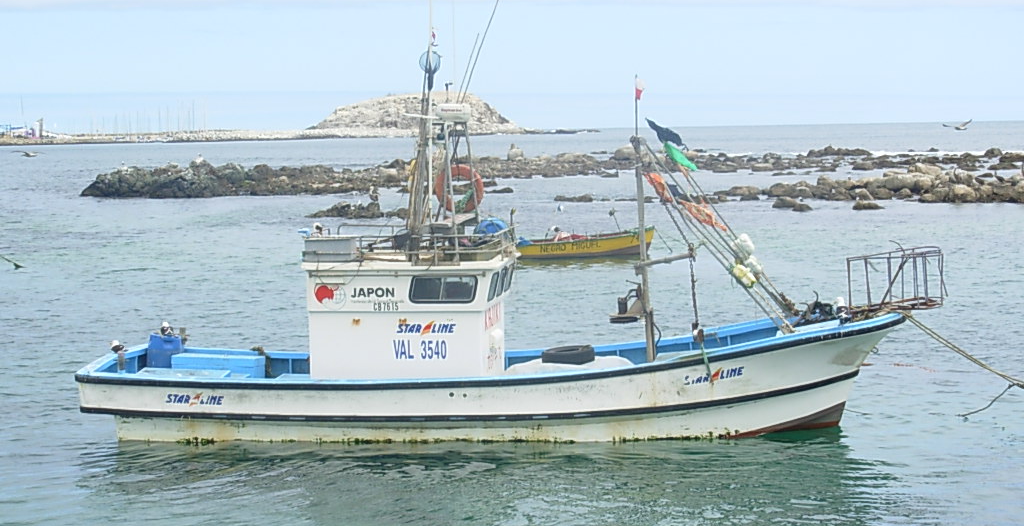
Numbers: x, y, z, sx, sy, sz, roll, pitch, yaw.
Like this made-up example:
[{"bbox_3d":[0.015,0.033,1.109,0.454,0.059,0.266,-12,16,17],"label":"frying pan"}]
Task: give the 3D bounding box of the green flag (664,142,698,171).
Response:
[{"bbox_3d":[2.374,-1.493,31.500,0.460,0.410,0.150,-1,3,0],"label":"green flag"}]

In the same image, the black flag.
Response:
[{"bbox_3d":[2.143,-1.820,31.600,0.540,0.440,0.150,-1,3,0],"label":"black flag"}]

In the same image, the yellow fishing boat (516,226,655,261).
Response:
[{"bbox_3d":[1.951,-0.666,74.200,5.500,1.000,1.900,-1,3,3],"label":"yellow fishing boat"}]

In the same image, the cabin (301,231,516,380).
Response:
[{"bbox_3d":[-1.404,0.636,32.200,2.750,2.100,2.100,0,3,10],"label":"cabin"}]

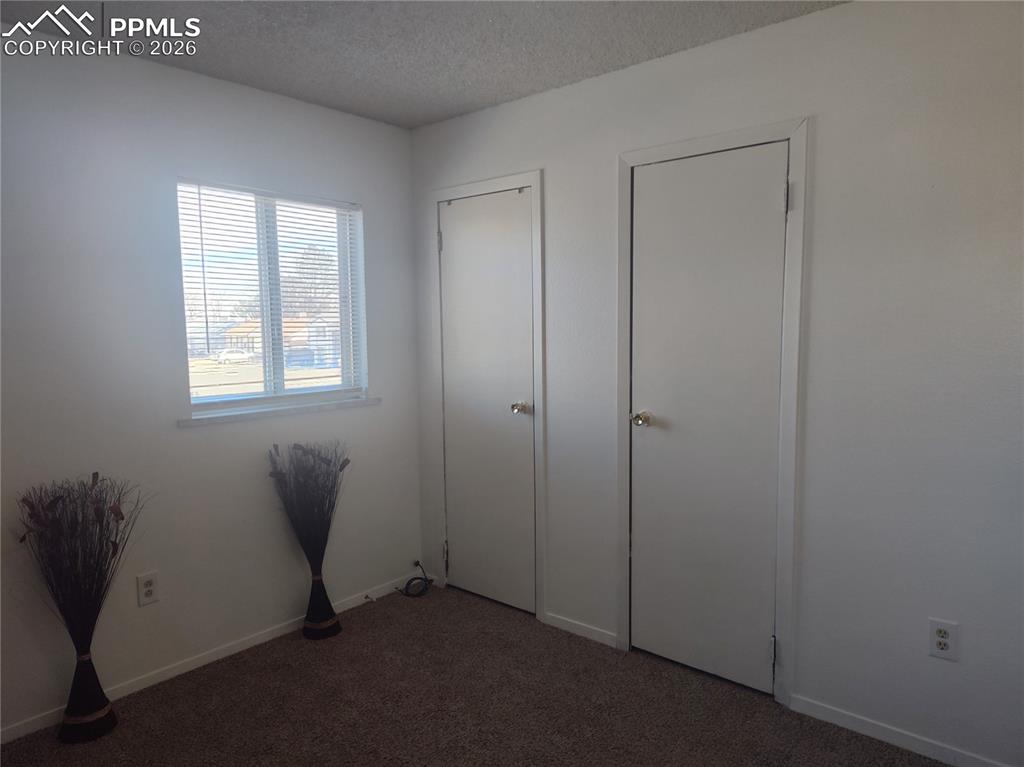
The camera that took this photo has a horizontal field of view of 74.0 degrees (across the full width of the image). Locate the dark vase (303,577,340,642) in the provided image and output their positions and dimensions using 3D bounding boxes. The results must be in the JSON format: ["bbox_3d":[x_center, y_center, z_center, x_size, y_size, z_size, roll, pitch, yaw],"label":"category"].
[{"bbox_3d":[-0.877,1.013,3.142,0.175,0.275,0.175,-1,5,0],"label":"dark vase"}]

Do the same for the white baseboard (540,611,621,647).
[{"bbox_3d":[0.306,1.114,3.087,0.390,0.058,0.013,4,7,40],"label":"white baseboard"}]

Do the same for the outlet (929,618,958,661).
[{"bbox_3d":[1.367,0.813,2.151,0.075,0.120,0.008,4,7,40],"label":"outlet"}]

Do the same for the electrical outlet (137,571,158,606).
[{"bbox_3d":[-1.425,0.808,2.667,0.008,0.119,0.074,4,7,40],"label":"electrical outlet"}]

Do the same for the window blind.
[{"bbox_3d":[-1.040,-0.369,3.075,0.090,0.960,0.890,4,7,40],"label":"window blind"}]

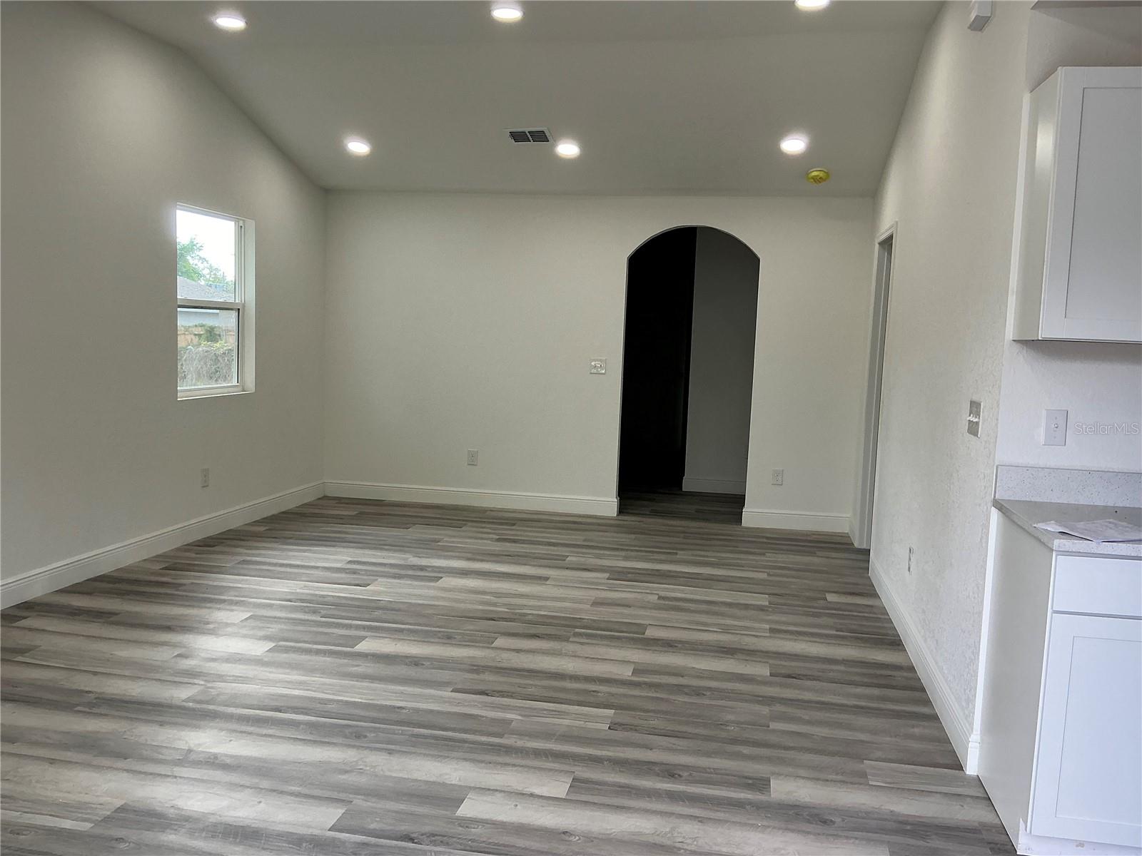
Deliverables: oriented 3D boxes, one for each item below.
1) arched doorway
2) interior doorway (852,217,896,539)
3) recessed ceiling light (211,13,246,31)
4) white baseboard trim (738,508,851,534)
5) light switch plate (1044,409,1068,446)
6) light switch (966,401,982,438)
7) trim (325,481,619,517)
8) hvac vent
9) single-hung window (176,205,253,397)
[{"bbox_3d":[0.885,-0.399,7.035,0.980,2.232,0.120,3,6,9],"label":"arched doorway"},{"bbox_3d":[1.983,-0.174,5.887,0.130,2.095,0.890,3,6,11],"label":"interior doorway"},{"bbox_3d":[-1.802,-2.135,4.877,0.170,0.025,0.170,3,6,11],"label":"recessed ceiling light"},{"bbox_3d":[1.692,0.701,6.944,0.789,0.124,0.018,3,6,9],"label":"white baseboard trim"},{"bbox_3d":[1.517,0.001,2.889,0.069,0.115,0.010,3,6,11],"label":"light switch plate"},{"bbox_3d":[1.387,-0.033,3.185,0.014,0.117,0.166,3,6,11],"label":"light switch"},{"bbox_3d":[-0.831,0.565,7.336,2.408,0.124,0.018,3,6,9],"label":"trim"},{"bbox_3d":[-0.267,-1.931,6.115,0.285,0.020,0.210,3,-9,11],"label":"hvac vent"},{"bbox_3d":[-2.314,-0.791,5.944,0.100,1.165,0.876,3,6,11],"label":"single-hung window"}]

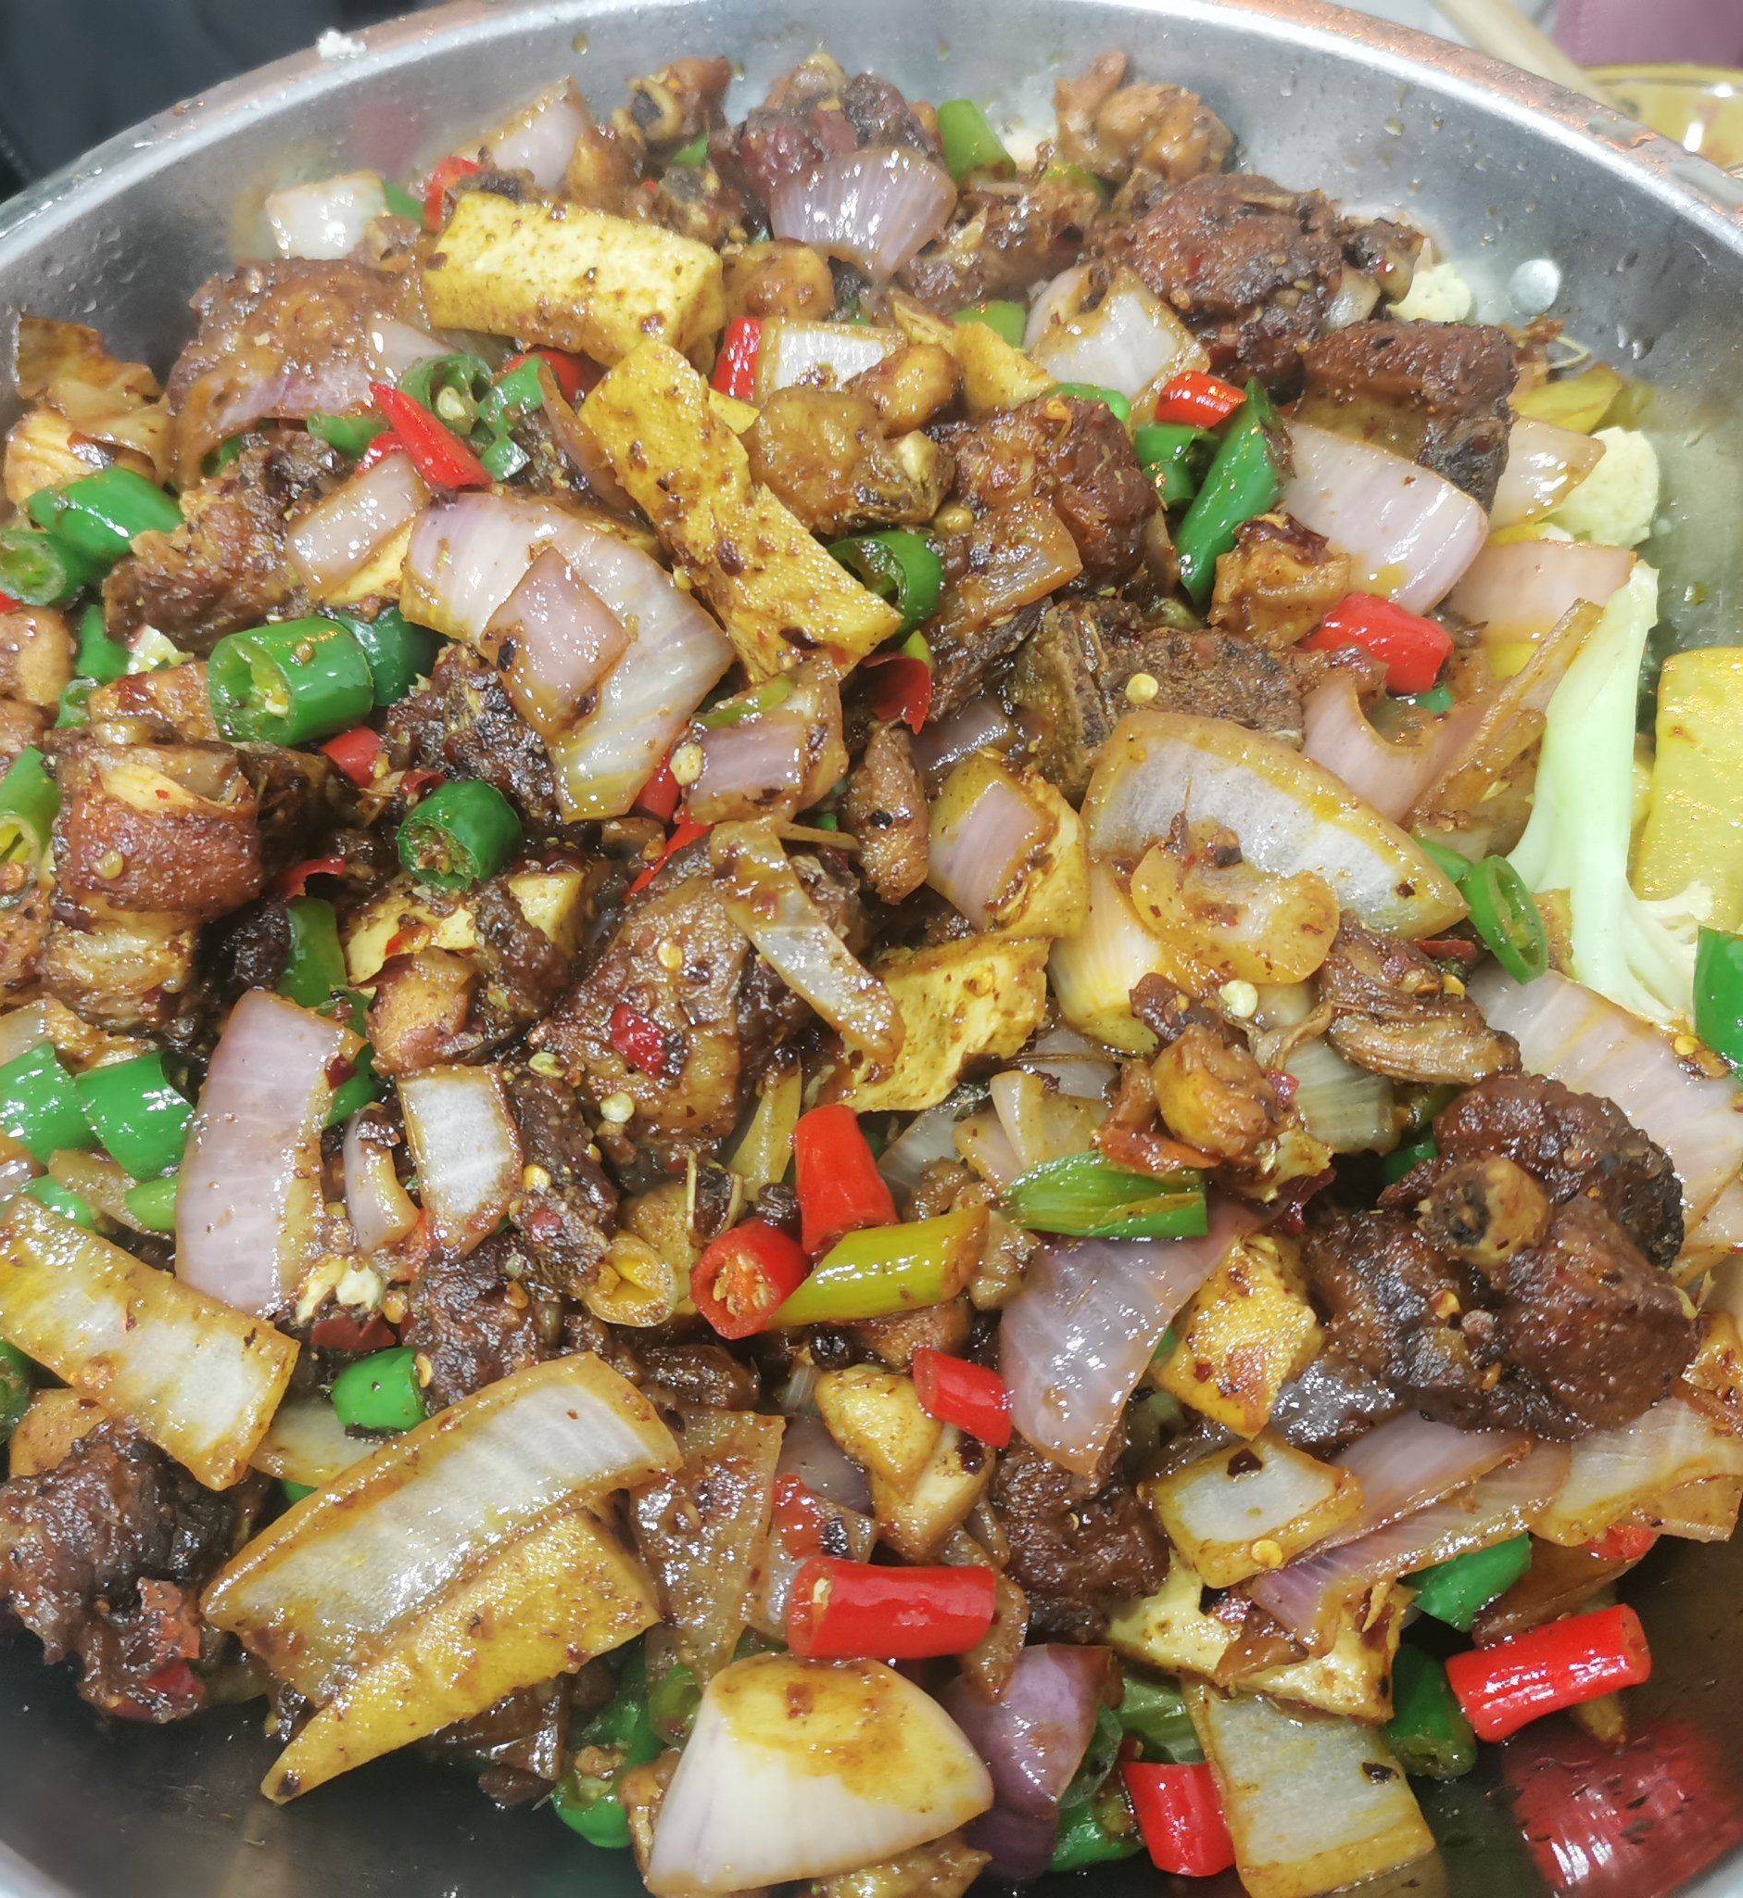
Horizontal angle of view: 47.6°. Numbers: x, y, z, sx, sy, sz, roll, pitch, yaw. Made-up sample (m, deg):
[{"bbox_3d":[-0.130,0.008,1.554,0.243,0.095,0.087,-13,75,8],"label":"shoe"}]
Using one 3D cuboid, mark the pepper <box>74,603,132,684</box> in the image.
[{"bbox_3d":[-0.130,-0.051,0.334,0.012,0.012,0.016,-17,59,-10],"label":"pepper"}]

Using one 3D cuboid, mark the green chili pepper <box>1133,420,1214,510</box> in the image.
[{"bbox_3d":[0.050,-0.079,0.320,0.017,0.013,0.013,-17,58,-20],"label":"green chili pepper"}]

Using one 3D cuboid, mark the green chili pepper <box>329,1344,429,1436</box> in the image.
[{"bbox_3d":[-0.064,0.057,0.256,0.013,0.011,0.011,-8,58,-4],"label":"green chili pepper"}]

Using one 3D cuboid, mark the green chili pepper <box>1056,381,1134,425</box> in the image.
[{"bbox_3d":[0.036,-0.086,0.321,0.017,0.014,0.014,11,59,8],"label":"green chili pepper"}]

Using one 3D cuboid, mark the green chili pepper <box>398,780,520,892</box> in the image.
[{"bbox_3d":[-0.057,-0.016,0.271,0.013,0.013,0.010,24,50,16],"label":"green chili pepper"}]

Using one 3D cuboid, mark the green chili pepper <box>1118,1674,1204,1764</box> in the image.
[{"bbox_3d":[0.033,0.087,0.222,0.013,0.010,0.010,-7,57,-5],"label":"green chili pepper"}]

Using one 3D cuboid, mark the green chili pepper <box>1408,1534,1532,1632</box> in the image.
[{"bbox_3d":[0.069,0.073,0.228,0.015,0.010,0.011,-22,60,-14],"label":"green chili pepper"}]

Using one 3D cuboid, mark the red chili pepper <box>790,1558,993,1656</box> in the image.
[{"bbox_3d":[0.003,0.082,0.245,0.025,0.011,0.011,-2,57,2],"label":"red chili pepper"}]

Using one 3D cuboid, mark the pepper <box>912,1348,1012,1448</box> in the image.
[{"bbox_3d":[0.010,0.052,0.229,0.013,0.008,0.009,29,62,18],"label":"pepper"}]

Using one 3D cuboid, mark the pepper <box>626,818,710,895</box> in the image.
[{"bbox_3d":[-0.028,-0.012,0.269,0.006,0.004,0.017,37,68,22],"label":"pepper"}]

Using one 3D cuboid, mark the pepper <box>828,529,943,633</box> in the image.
[{"bbox_3d":[0.003,-0.055,0.290,0.015,0.015,0.013,35,31,21],"label":"pepper"}]

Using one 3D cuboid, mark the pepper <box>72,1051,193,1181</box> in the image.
[{"bbox_3d":[-0.102,0.023,0.272,0.013,0.012,0.015,-23,60,-13],"label":"pepper"}]

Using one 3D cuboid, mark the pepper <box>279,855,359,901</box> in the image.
[{"bbox_3d":[-0.087,-0.011,0.311,0.011,0.008,0.009,-10,58,-4],"label":"pepper"}]

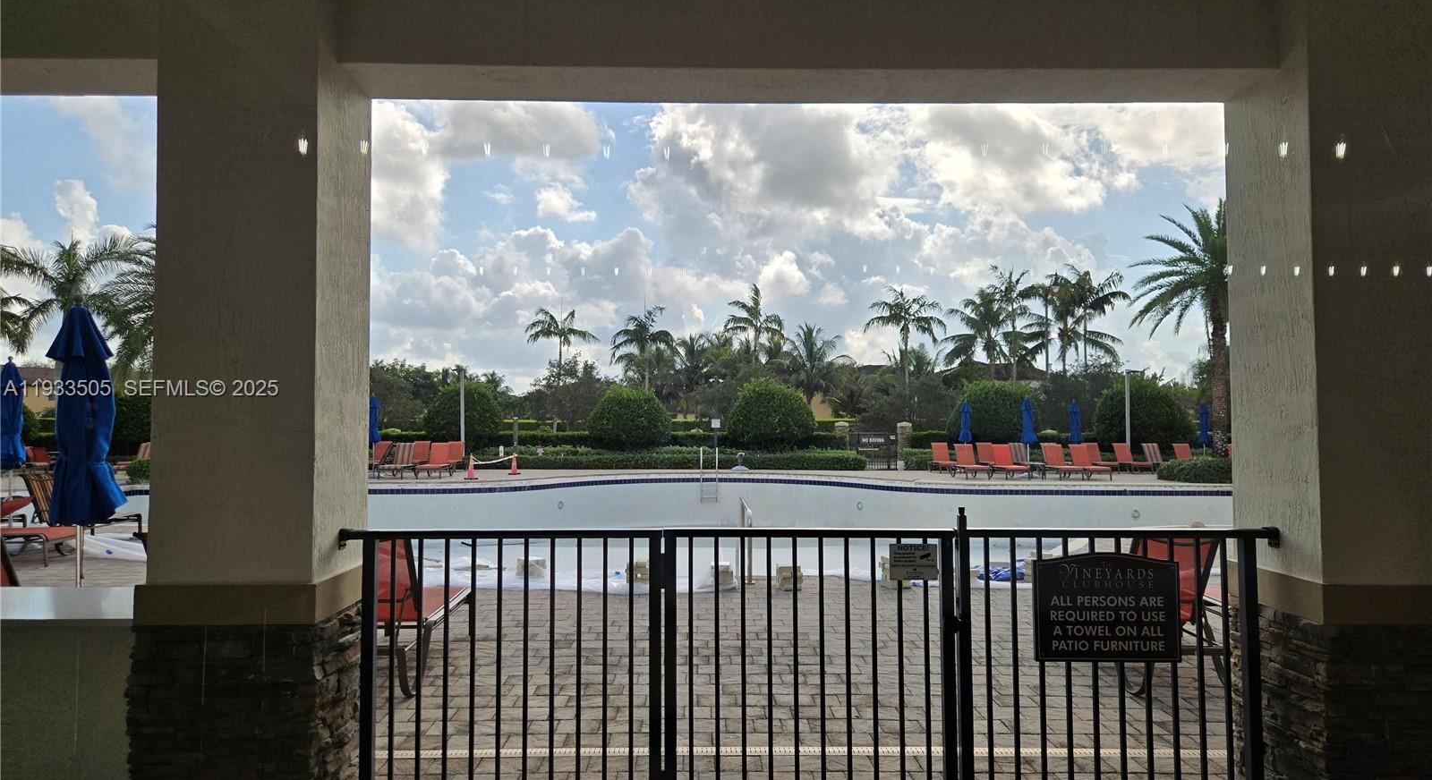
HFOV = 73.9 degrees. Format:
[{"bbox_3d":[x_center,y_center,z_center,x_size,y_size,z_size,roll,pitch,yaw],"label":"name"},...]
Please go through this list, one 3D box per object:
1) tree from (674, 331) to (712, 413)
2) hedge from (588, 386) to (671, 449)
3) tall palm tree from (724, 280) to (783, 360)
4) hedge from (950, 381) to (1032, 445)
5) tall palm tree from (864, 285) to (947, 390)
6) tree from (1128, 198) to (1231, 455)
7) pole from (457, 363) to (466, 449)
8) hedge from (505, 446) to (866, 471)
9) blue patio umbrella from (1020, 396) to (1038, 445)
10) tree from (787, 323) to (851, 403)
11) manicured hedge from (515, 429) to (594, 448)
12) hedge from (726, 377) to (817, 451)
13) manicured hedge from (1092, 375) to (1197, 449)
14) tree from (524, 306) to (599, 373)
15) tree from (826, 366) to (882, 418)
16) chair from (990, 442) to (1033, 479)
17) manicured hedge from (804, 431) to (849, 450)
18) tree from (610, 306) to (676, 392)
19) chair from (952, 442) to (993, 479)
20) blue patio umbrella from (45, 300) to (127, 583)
[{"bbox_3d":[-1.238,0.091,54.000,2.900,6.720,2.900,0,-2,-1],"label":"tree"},{"bbox_3d":[-3.167,1.317,34.976,3.100,2.924,2.900,0,-2,0],"label":"hedge"},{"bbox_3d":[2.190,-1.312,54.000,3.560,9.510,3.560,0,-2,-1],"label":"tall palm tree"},{"bbox_3d":[10.022,1.219,34.300,3.300,3.100,3.300,0,-2,-1],"label":"hedge"},{"bbox_3d":[10.349,-1.173,52.069,4.500,9.141,4.500,0,-2,0],"label":"tall palm tree"},{"bbox_3d":[15.185,-1.638,28.771,5.200,8.458,5.200,0,-2,0],"label":"tree"},{"bbox_3d":[-9.057,0.980,33.787,0.380,3.713,0.280,0,-2,-11],"label":"pole"},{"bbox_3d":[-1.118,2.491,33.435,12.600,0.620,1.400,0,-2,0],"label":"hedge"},{"bbox_3d":[9.635,1.416,29.268,0.500,2.420,0.500,0,-2,0],"label":"blue patio umbrella"},{"bbox_3d":[5.533,-0.140,52.000,4.000,7.020,4.000,0,-2,-1],"label":"tree"},{"bbox_3d":[-6.144,2.230,36.146,3.100,1.356,1.100,0,-2,0],"label":"manicured hedge"},{"bbox_3d":[1.990,1.157,34.200,3.200,3.250,3.200,0,-2,-1],"label":"hedge"},{"bbox_3d":[15.211,1.063,33.782,3.700,3.281,3.400,0,-2,0],"label":"manicured hedge"},{"bbox_3d":[-8.924,-0.686,55.000,4.330,8.370,4.330,0,-2,-1],"label":"tree"},{"bbox_3d":[7.399,1.039,50.993,3.200,4.664,3.200,0,-2,0],"label":"tree"},{"bbox_3d":[8.503,2.063,27.574,0.660,0.970,1.650,0,-2,-1],"label":"chair"},{"bbox_3d":[4.040,2.177,34.646,1.750,1.298,1.000,0,-2,0],"label":"manicured hedge"},{"bbox_3d":[-3.882,-0.611,52.000,3.790,8.000,3.790,0,-2,-1],"label":"tree"},{"bbox_3d":[7.398,2.068,27.674,0.660,0.970,1.650,0,-2,-1],"label":"chair"},{"bbox_3d":[-4.137,0.646,6.200,0.540,2.420,0.540,0,-2,-1],"label":"blue patio umbrella"}]

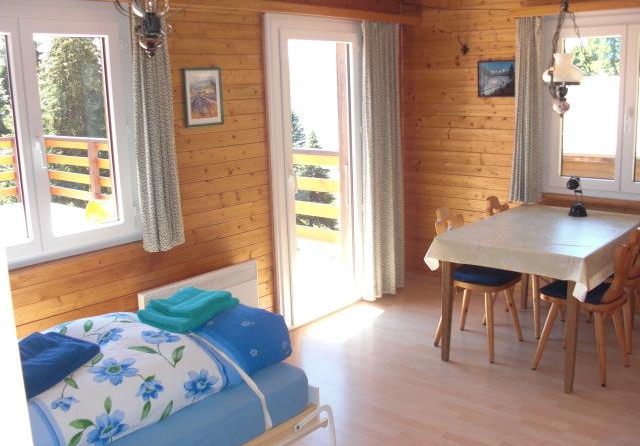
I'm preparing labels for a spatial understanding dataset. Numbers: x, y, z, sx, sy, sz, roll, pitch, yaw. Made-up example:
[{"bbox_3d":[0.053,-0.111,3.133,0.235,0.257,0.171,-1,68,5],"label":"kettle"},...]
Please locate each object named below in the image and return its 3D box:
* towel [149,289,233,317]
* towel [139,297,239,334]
[{"bbox_3d":[-0.577,0.350,2.973,0.250,0.057,0.275,6,14,33],"label":"towel"},{"bbox_3d":[-0.581,0.393,2.960,0.296,0.067,0.342,6,14,33],"label":"towel"}]

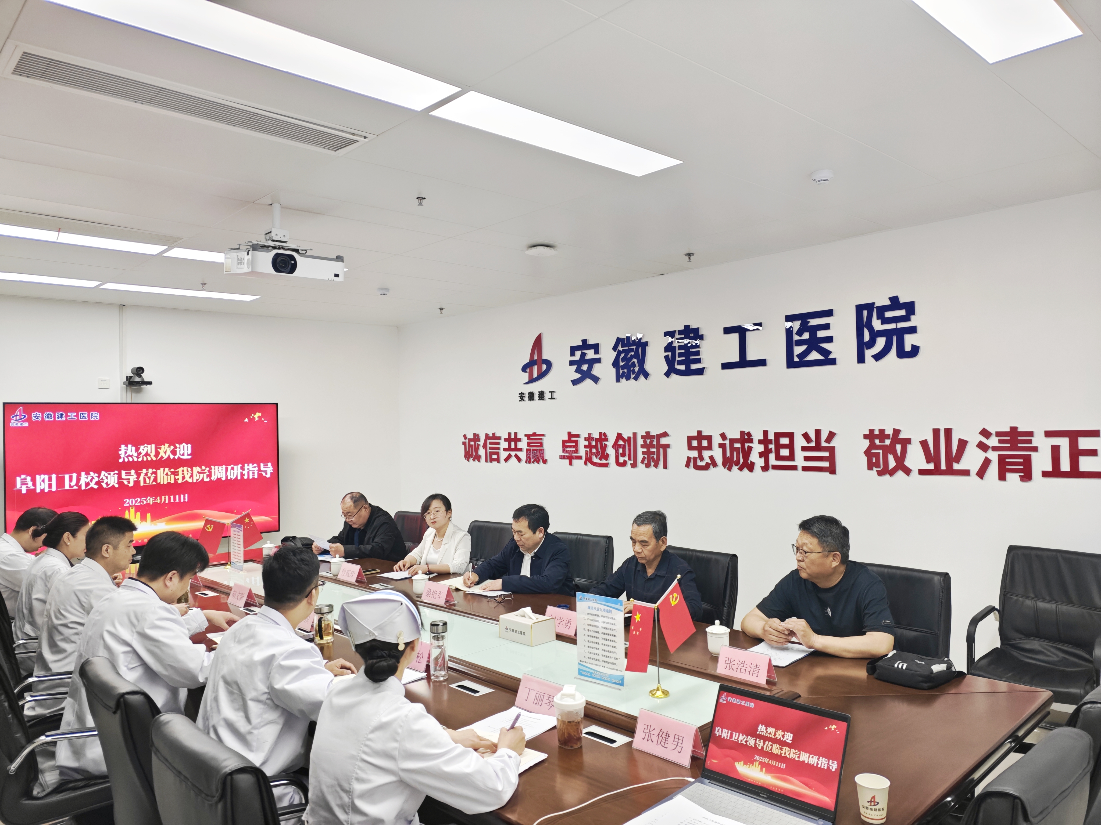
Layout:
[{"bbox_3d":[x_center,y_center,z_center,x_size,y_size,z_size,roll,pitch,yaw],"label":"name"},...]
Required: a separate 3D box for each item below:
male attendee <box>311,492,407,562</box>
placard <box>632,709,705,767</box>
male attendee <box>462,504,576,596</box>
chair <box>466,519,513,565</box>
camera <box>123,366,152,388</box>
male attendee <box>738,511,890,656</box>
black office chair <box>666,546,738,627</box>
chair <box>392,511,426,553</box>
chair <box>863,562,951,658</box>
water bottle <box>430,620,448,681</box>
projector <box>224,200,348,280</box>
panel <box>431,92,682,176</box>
[{"bbox_3d":[-1.487,1.200,5.916,0.750,1.200,0.580,-1,-1,-43],"label":"male attendee"},{"bbox_3d":[0.342,0.935,2.206,0.080,0.103,0.200,-1,-1,-41],"label":"placard"},{"bbox_3d":[-0.148,1.134,4.399,0.660,1.195,0.580,-1,-1,-43],"label":"male attendee"},{"bbox_3d":[-0.630,1.292,5.346,0.620,0.970,0.570,-1,-1,-43],"label":"chair"},{"bbox_3d":[-3.764,-0.321,6.950,0.210,0.200,0.190,-1,-1,-44],"label":"camera"},{"bbox_3d":[1.105,1.051,3.074,0.720,1.255,0.590,-1,-1,-43],"label":"male attendee"},{"bbox_3d":[0.646,1.265,4.041,0.660,0.970,0.580,-1,-1,-44],"label":"black office chair"},{"bbox_3d":[-1.351,1.319,6.109,0.620,0.970,0.570,-1,-1,-43],"label":"chair"},{"bbox_3d":[1.378,1.218,3.324,0.620,0.980,0.570,-1,-1,-43],"label":"chair"},{"bbox_3d":[-0.425,0.906,2.905,0.066,0.212,0.066,-1,0,0],"label":"water bottle"},{"bbox_3d":[-1.334,-0.857,3.824,0.480,0.410,0.360,-1,-1,-44],"label":"projector"},{"bbox_3d":[0.073,-1.115,3.087,1.190,0.040,0.270,-1,-1,-43],"label":"panel"}]

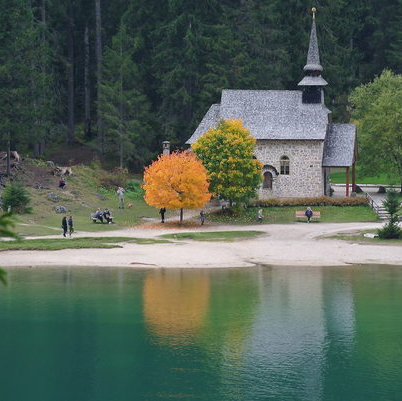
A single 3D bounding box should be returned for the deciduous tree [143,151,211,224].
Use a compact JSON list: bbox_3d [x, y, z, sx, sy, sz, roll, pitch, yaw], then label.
[{"bbox_3d":[-1.833,-1.014,281.000,5.200,5.570,5.200,0,4,0],"label":"deciduous tree"}]

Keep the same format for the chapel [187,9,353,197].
[{"bbox_3d":[5.857,-8.065,298.000,13.700,15.200,7.000,1,4,7],"label":"chapel"}]

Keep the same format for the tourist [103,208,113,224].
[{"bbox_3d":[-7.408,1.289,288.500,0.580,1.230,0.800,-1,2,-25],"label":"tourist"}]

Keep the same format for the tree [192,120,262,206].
[{"bbox_3d":[2.192,-2.978,298.000,5.800,7.400,5.600,0,1,0],"label":"tree"}]

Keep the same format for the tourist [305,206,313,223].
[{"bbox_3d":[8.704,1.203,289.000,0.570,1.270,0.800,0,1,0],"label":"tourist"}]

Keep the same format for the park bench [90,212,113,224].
[{"bbox_3d":[-7.982,1.412,289.000,1.850,0.850,0.650,-1,2,-25],"label":"park bench"}]

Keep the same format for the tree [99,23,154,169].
[{"bbox_3d":[-6.518,-9.065,311.000,4.500,12.400,4.500,0,4,0],"label":"tree"}]

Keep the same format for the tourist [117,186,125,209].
[{"bbox_3d":[-6.378,-0.209,289.000,0.620,1.730,0.480,0,4,-2],"label":"tourist"}]

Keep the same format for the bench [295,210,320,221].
[{"bbox_3d":[8.376,1.252,282.000,1.880,0.820,0.620,0,4,0],"label":"bench"}]

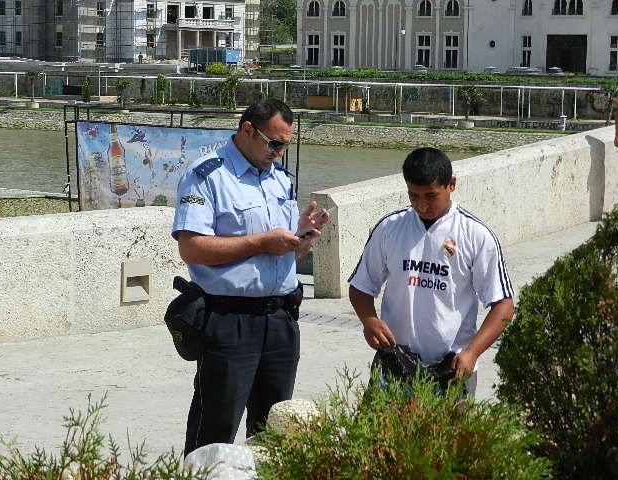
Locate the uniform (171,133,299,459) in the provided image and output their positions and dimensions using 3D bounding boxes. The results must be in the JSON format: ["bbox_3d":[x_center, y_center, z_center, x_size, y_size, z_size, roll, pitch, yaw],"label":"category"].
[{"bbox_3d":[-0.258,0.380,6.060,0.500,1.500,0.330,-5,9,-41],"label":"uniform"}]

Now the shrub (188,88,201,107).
[{"bbox_3d":[-9.119,-11.349,134.000,1.115,1.434,1.115,1,6,0],"label":"shrub"}]

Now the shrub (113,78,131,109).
[{"bbox_3d":[-14.410,-11.319,130.000,1.391,2.318,1.391,1,6,0],"label":"shrub"}]

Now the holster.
[{"bbox_3d":[-0.435,0.276,5.920,0.140,0.290,0.100,5,8,33],"label":"holster"}]

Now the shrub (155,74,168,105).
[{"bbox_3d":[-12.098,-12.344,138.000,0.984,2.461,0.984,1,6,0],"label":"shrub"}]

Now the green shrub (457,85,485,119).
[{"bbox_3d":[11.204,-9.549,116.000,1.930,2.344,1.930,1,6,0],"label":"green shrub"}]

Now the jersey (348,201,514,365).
[{"bbox_3d":[0.435,0.166,6.020,0.590,0.650,0.320,3,7,20],"label":"jersey"}]

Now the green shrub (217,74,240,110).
[{"bbox_3d":[-6.076,-11.134,127.000,1.661,2.717,1.661,1,6,0],"label":"green shrub"}]

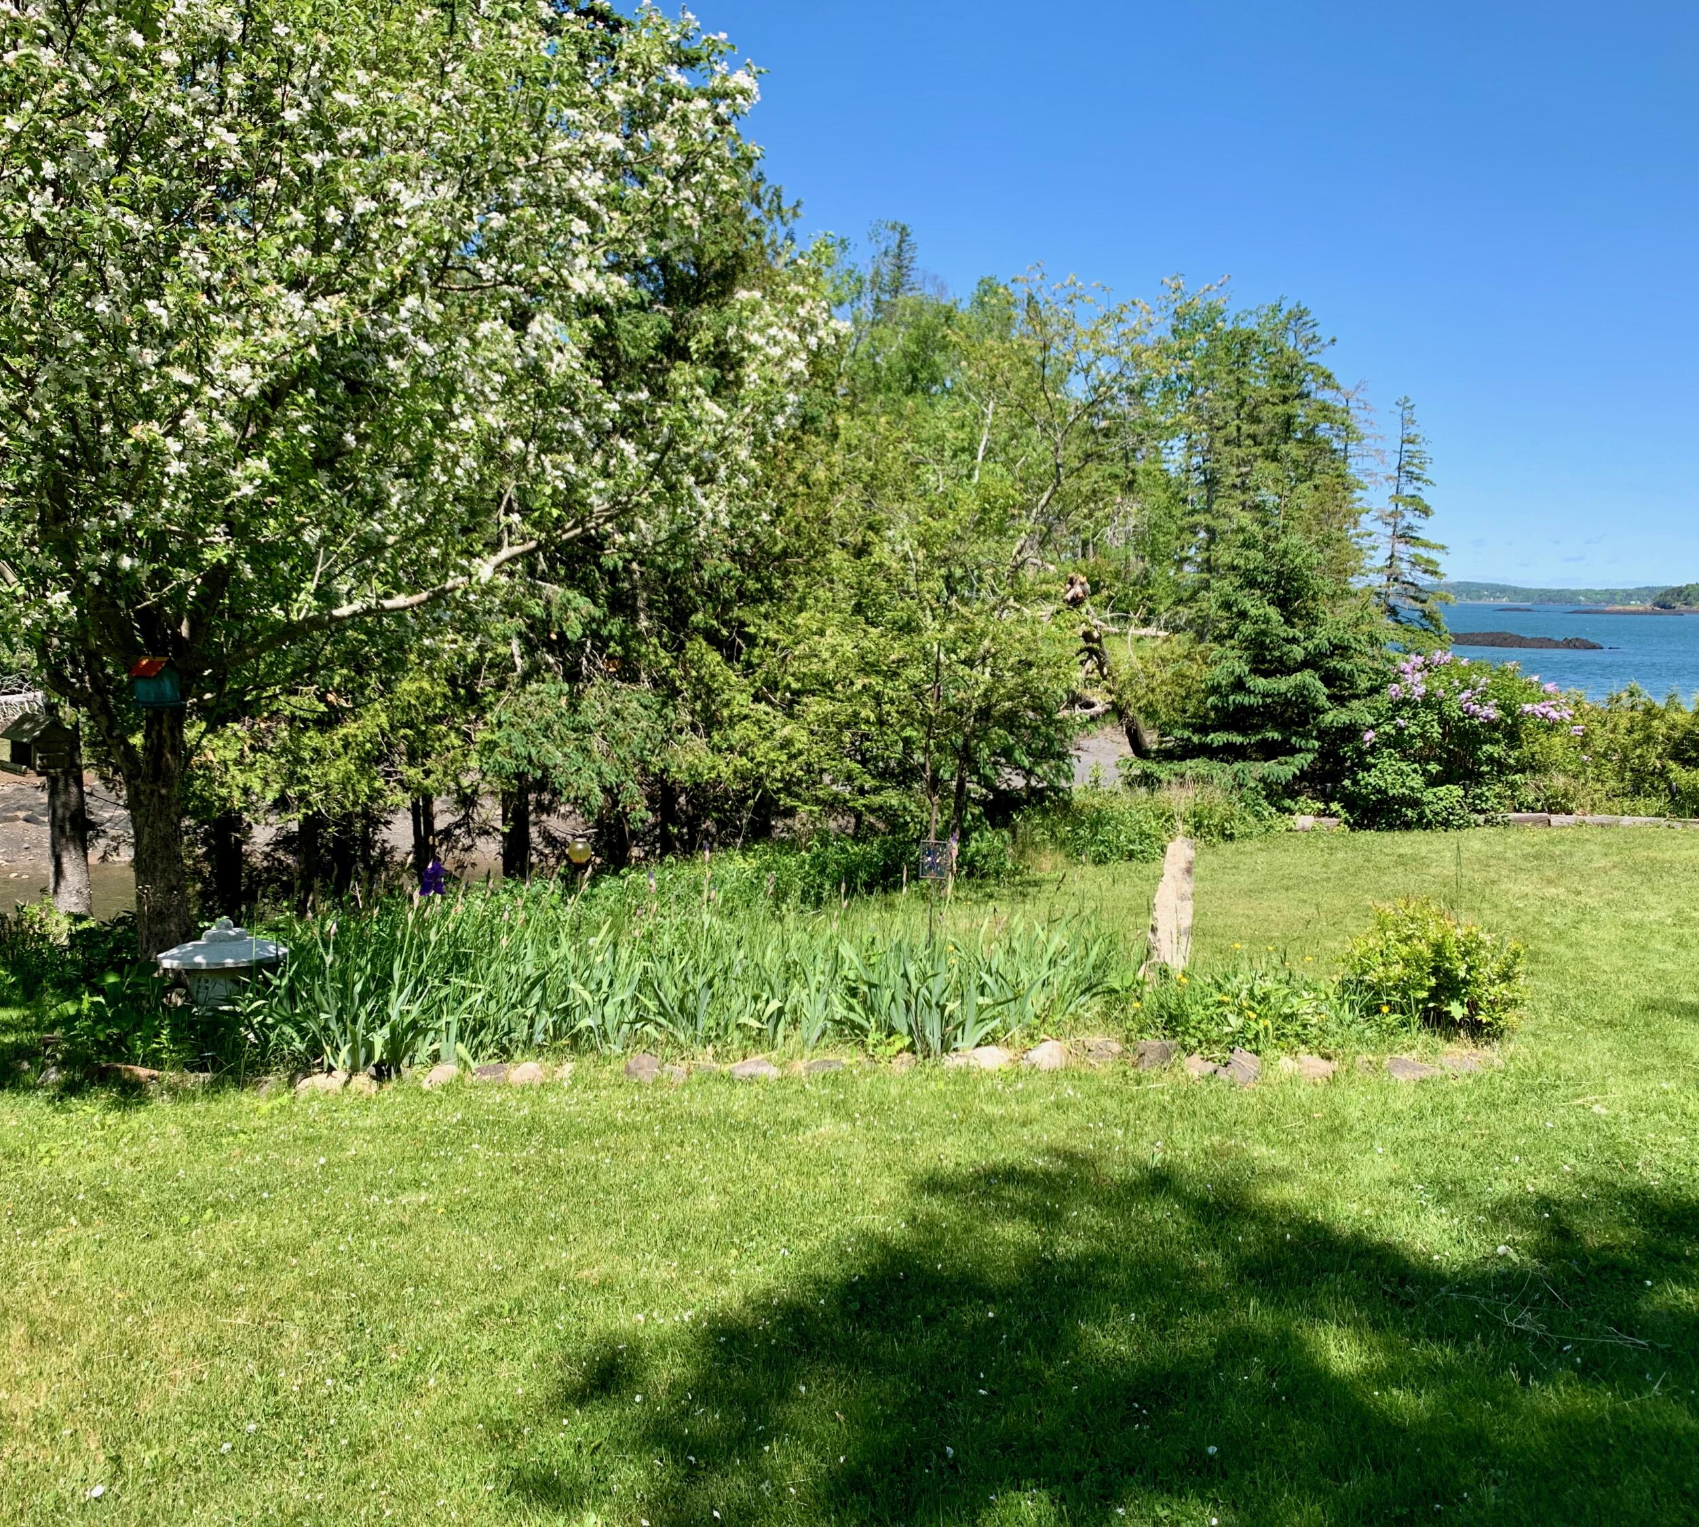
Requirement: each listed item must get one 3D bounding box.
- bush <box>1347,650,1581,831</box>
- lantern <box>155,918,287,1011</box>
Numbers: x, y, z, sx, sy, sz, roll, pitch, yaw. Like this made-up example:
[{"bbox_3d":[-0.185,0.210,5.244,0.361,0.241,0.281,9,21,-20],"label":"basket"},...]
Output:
[{"bbox_3d":[5.178,-0.245,12.949,2.047,1.405,1.800,0,6,0],"label":"bush"},{"bbox_3d":[-2.456,0.839,5.976,0.510,0.474,0.490,-1,6,-6],"label":"lantern"}]

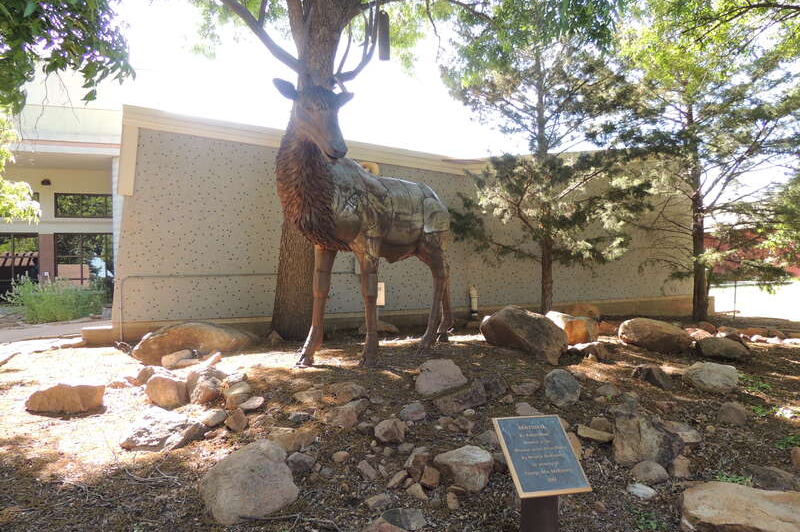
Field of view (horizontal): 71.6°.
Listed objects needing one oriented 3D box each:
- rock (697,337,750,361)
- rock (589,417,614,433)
[{"bbox_3d":[3.529,0.900,6.051,0.589,0.226,0.442,0,0,0],"label":"rock"},{"bbox_3d":[1.369,1.083,3.768,0.149,0.116,0.120,0,0,20],"label":"rock"}]

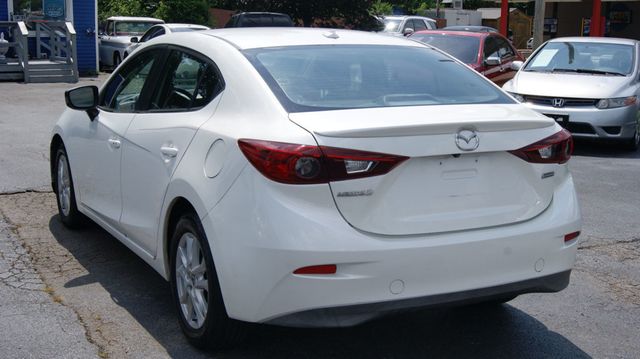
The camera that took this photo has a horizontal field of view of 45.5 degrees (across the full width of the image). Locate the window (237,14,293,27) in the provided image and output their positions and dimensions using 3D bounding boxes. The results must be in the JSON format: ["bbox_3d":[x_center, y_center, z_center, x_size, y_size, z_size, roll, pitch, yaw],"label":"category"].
[{"bbox_3d":[-1.514,-4.375,21.200,1.450,0.420,0.160,-3,11,-21],"label":"window"}]

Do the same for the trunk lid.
[{"bbox_3d":[0.513,-0.053,3.217,1.280,0.500,0.470,-5,12,-29],"label":"trunk lid"}]

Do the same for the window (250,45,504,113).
[{"bbox_3d":[0.258,-0.517,3.595,1.244,0.140,0.763,-5,35,-29],"label":"window"}]

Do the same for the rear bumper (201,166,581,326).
[{"bbox_3d":[0.448,0.203,3.373,1.790,0.660,0.780,-5,12,-29],"label":"rear bumper"}]

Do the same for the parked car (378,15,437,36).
[{"bbox_3d":[3.380,-6.130,32.900,1.860,1.740,4.750,10,14,39],"label":"parked car"}]

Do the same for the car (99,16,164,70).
[{"bbox_3d":[-6.239,-4.394,25.000,1.950,1.850,5.100,-5,11,-28],"label":"car"}]

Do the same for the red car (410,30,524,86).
[{"bbox_3d":[2.479,-1.980,14.000,1.850,1.460,4.800,6,11,28],"label":"red car"}]

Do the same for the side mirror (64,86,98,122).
[{"bbox_3d":[-1.537,-0.483,4.898,0.215,0.200,0.160,-5,12,-29],"label":"side mirror"}]

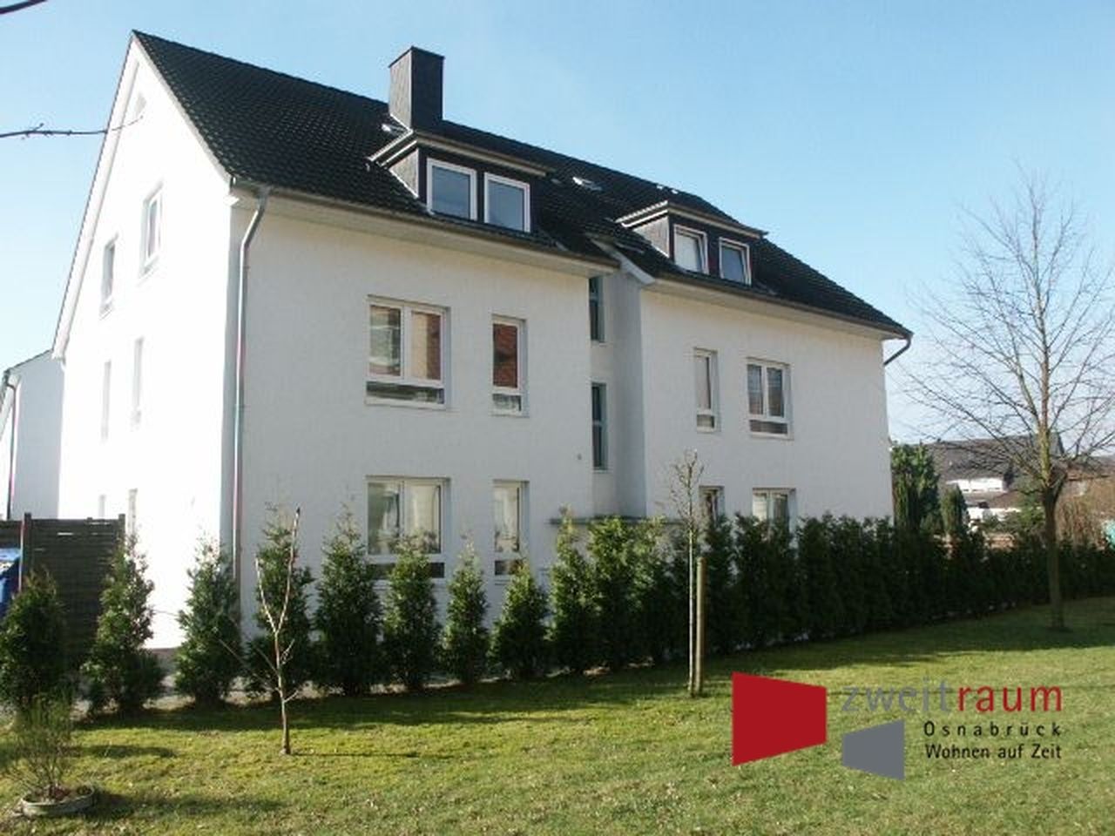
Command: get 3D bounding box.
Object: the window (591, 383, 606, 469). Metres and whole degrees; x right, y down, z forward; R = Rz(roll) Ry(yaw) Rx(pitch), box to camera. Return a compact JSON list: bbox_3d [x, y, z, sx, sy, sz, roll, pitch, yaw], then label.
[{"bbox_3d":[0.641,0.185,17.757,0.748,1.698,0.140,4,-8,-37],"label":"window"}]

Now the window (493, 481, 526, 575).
[{"bbox_3d":[-0.801,1.915,14.931,0.687,1.658,0.140,4,-8,-37],"label":"window"}]

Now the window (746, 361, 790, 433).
[{"bbox_3d":[4.522,-0.365,19.463,1.399,1.648,0.140,4,-8,-37],"label":"window"}]

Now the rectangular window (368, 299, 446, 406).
[{"bbox_3d":[-2.349,-0.959,14.128,1.435,1.658,0.140,4,-8,-37],"label":"rectangular window"}]

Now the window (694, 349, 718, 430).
[{"bbox_3d":[2.994,-0.505,18.320,0.662,1.697,0.140,4,-8,-37],"label":"window"}]

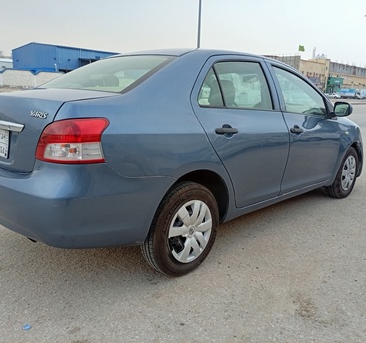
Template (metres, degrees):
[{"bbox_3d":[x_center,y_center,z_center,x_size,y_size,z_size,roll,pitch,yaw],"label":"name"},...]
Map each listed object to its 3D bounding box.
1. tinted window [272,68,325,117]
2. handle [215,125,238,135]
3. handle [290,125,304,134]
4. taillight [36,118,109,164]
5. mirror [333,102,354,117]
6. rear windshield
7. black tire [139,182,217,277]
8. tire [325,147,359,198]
[{"bbox_3d":[1.050,-0.690,3.155,0.880,0.430,0.050,-11,1,-44],"label":"tinted window"},{"bbox_3d":[0.281,-0.263,2.284,0.230,0.075,0.050,-11,17,-44],"label":"handle"},{"bbox_3d":[0.939,-0.336,2.938,0.230,0.075,0.050,-11,17,-44],"label":"handle"},{"bbox_3d":[-0.543,-0.158,1.728,0.250,0.210,0.300,-11,17,-44],"label":"taillight"},{"bbox_3d":[1.483,-0.568,3.300,0.130,0.130,0.200,-11,17,-44],"label":"mirror"},{"bbox_3d":[-0.598,-0.686,2.479,1.180,0.090,0.590,13,45,44],"label":"rear windshield"},{"bbox_3d":[-0.005,0.365,2.294,0.594,0.594,0.185,-11,17,-44],"label":"black tire"},{"bbox_3d":[1.804,0.009,4.057,0.594,0.594,0.185,-11,17,-44],"label":"tire"}]

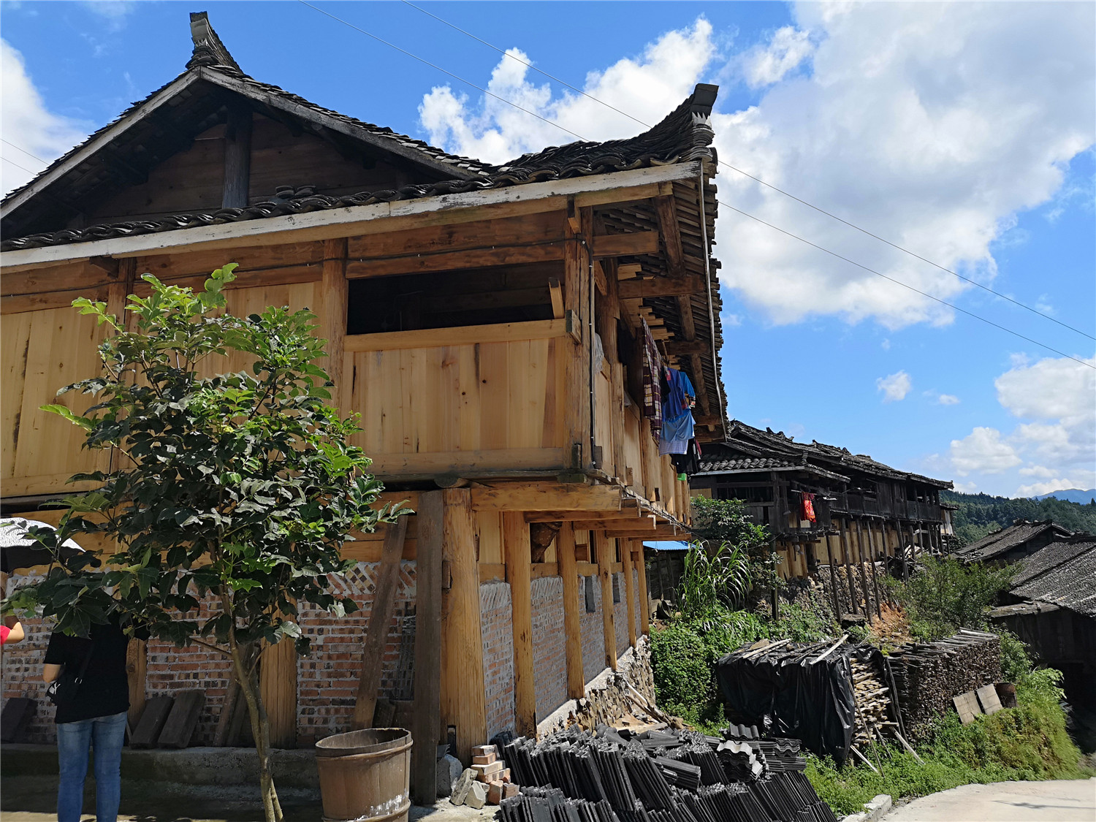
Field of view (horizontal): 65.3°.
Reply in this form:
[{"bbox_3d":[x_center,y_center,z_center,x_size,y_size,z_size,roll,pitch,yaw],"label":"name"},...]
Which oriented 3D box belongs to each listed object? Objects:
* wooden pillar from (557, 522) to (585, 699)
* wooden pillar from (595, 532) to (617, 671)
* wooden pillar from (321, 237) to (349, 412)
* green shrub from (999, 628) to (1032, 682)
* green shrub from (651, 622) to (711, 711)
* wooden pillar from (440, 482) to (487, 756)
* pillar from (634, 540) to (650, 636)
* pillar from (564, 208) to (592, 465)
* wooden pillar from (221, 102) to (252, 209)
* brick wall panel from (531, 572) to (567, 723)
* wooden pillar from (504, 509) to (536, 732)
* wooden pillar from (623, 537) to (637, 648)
[{"bbox_3d":[0.301,2.437,10.541,0.205,2.130,0.205,-4,-11,11],"label":"wooden pillar"},{"bbox_3d":[0.937,2.985,13.484,0.180,2.150,0.180,-4,-11,11],"label":"wooden pillar"},{"bbox_3d":[-1.398,-0.357,5.621,0.165,1.670,0.165,-4,-11,11],"label":"wooden pillar"},{"bbox_3d":[10.635,5.596,19.500,0.800,1.200,0.800,-4,-11,11],"label":"green shrub"},{"bbox_3d":[2.734,5.250,17.500,1.250,1.850,1.200,-4,-11,11],"label":"green shrub"},{"bbox_3d":[-0.637,1.540,6.242,0.310,1.970,0.310,-4,-11,11],"label":"wooden pillar"},{"bbox_3d":[2.120,3.940,18.978,0.170,2.080,0.170,-4,-11,11],"label":"pillar"},{"bbox_3d":[0.186,-0.475,5.303,0.175,1.730,0.175,-4,-11,11],"label":"pillar"},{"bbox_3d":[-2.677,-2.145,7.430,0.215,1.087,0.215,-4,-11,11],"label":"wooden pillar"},{"bbox_3d":[-0.042,2.491,9.210,0.170,1.430,2.300,-4,-11,11],"label":"brick wall panel"},{"bbox_3d":[-0.237,1.968,8.030,0.205,2.085,0.205,-4,-11,11],"label":"wooden pillar"},{"bbox_3d":[1.600,3.509,16.570,0.155,2.110,0.155,-4,-11,11],"label":"wooden pillar"}]

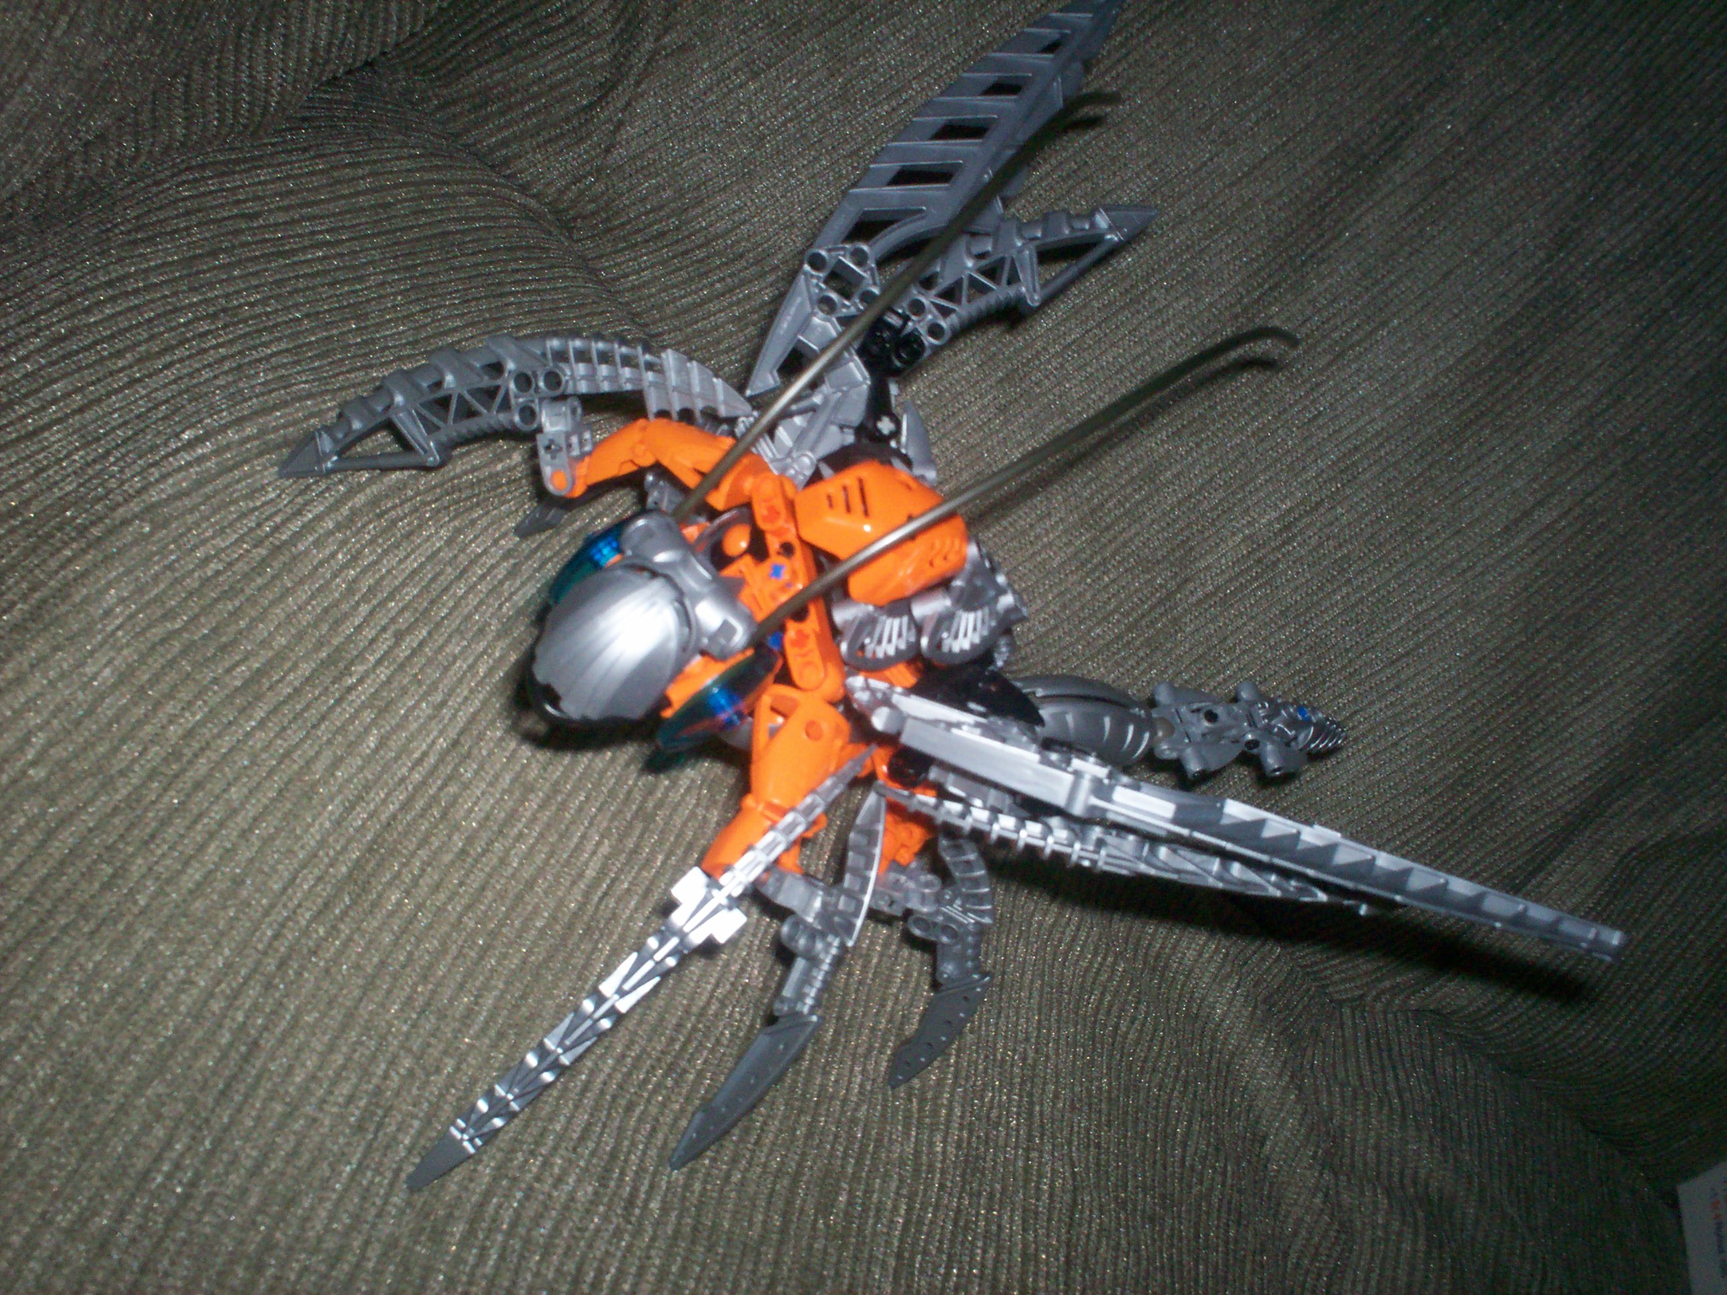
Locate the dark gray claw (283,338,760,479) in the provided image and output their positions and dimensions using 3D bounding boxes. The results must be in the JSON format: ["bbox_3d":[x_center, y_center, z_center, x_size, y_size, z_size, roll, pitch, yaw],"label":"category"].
[{"bbox_3d":[-0.086,-0.059,0.439,0.120,0.028,0.013,-6,11,9],"label":"dark gray claw"}]

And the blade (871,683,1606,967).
[{"bbox_3d":[0.081,0.036,0.386,0.166,0.012,0.031,18,14,0],"label":"blade"}]

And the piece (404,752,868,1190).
[{"bbox_3d":[-0.039,0.059,0.358,0.014,0.027,0.126,46,63,2],"label":"piece"}]

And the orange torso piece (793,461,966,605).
[{"bbox_3d":[0.004,-0.026,0.408,0.032,0.022,0.032,-16,56,-21],"label":"orange torso piece"}]

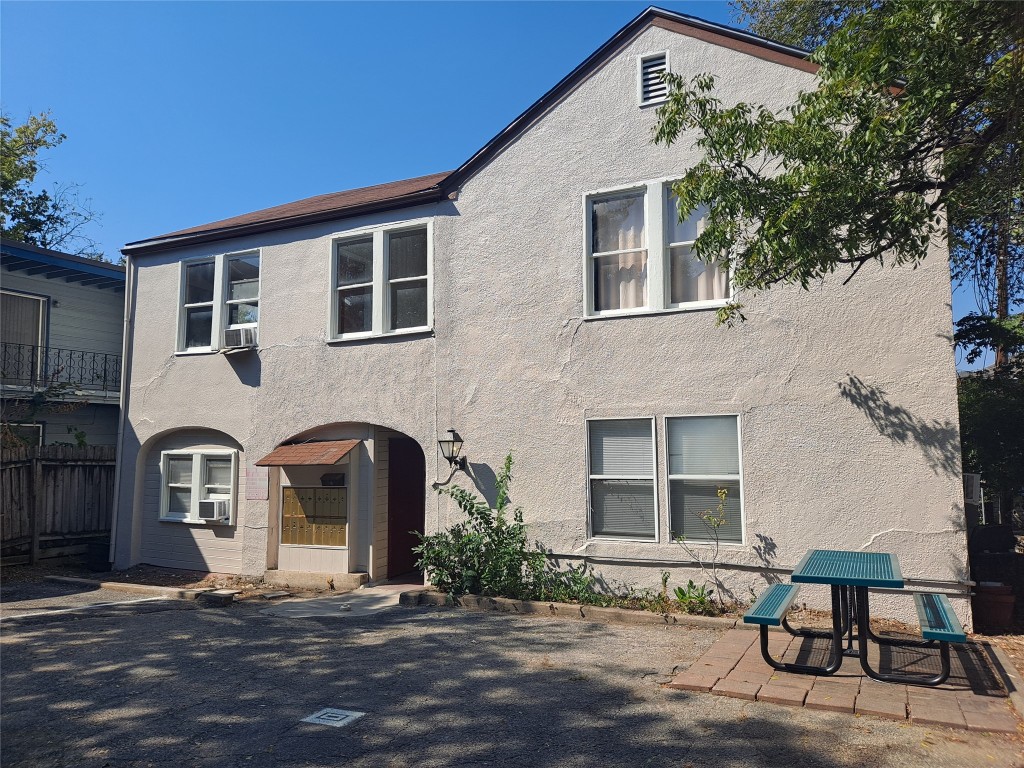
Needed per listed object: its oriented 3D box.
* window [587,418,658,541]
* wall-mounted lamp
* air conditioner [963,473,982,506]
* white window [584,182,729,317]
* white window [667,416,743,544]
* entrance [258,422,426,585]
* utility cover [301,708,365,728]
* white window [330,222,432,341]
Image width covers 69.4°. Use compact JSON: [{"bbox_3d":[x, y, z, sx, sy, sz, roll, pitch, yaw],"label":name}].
[{"bbox_3d":[1.293,1.129,8.701,0.870,1.420,0.100,-4,-8,26],"label":"window"},{"bbox_3d":[-0.781,0.972,9.511,0.280,0.750,0.420,-4,-8,26],"label":"wall-mounted lamp"},{"bbox_3d":[5.004,1.197,8.313,0.450,0.340,0.460,-4,-8,26],"label":"air conditioner"},{"bbox_3d":[1.675,-1.638,8.826,1.760,1.600,0.120,-4,-8,26],"label":"white window"},{"bbox_3d":[2.142,1.074,8.278,0.870,1.420,0.100,-4,-8,26],"label":"white window"},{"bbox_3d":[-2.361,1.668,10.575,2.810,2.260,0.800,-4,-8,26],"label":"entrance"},{"bbox_3d":[-1.157,2.175,4.787,0.310,0.030,0.290,-4,-8,26],"label":"utility cover"},{"bbox_3d":[-1.895,-1.458,10.611,1.820,1.580,0.120,-4,-8,26],"label":"white window"}]

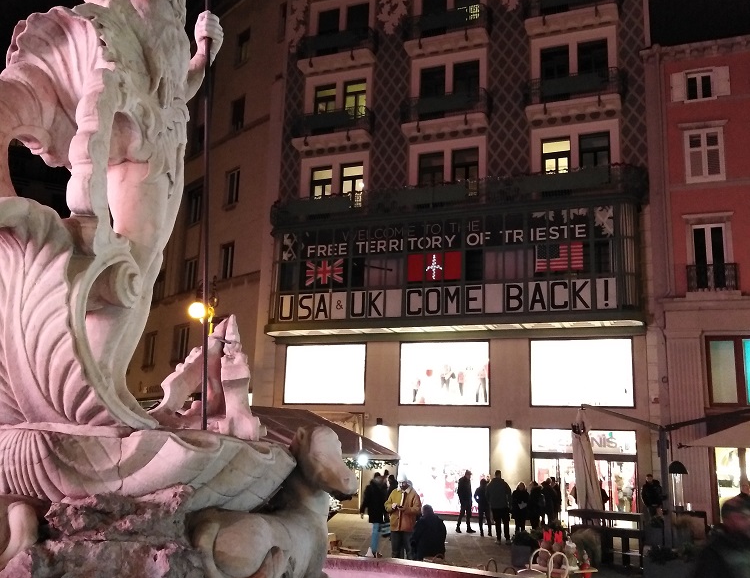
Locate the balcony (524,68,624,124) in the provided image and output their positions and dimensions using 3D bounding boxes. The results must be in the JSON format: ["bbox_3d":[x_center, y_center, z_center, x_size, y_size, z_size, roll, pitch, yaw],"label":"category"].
[{"bbox_3d":[6.731,-6.510,24.656,3.090,1.330,1.000,-3,-13,21],"label":"balcony"}]

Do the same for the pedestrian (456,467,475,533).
[{"bbox_3d":[2.688,6.179,21.032,0.480,1.735,0.500,2,-12,-2],"label":"pedestrian"}]

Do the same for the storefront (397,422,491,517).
[{"bbox_3d":[2.300,6.059,24.266,3.252,2.928,0.300,-3,-13,22],"label":"storefront"}]

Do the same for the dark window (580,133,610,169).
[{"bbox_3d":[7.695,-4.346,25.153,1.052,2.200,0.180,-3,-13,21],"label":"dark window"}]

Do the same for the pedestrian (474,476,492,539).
[{"bbox_3d":[3.091,6.192,20.564,0.520,1.630,0.360,-2,-13,20],"label":"pedestrian"}]

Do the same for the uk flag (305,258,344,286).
[{"bbox_3d":[-1.811,-0.590,26.017,1.481,0.973,0.050,-3,-13,21],"label":"uk flag"}]

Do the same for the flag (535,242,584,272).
[{"bbox_3d":[5.887,-0.990,23.045,1.479,0.920,0.050,-3,-13,21],"label":"flag"}]

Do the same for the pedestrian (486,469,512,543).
[{"bbox_3d":[3.256,5.713,18.953,0.620,1.835,0.400,0,-12,11],"label":"pedestrian"}]

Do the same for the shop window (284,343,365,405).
[{"bbox_3d":[-1.862,3.193,27.190,3.343,2.261,0.200,-3,-13,21],"label":"shop window"}]

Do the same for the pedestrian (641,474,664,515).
[{"bbox_3d":[7.181,5.679,18.619,0.380,1.740,0.520,12,-16,-39],"label":"pedestrian"}]

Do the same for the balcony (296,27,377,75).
[{"bbox_3d":[-1.498,-9.338,28.630,3.100,1.210,1.000,-3,-13,21],"label":"balcony"}]

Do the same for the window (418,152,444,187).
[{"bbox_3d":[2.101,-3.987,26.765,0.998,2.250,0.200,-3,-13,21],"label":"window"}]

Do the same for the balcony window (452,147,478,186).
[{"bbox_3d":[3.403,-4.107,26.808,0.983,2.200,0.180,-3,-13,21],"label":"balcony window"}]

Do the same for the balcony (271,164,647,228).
[{"bbox_3d":[2.501,-2.953,25.453,13.280,1.220,1.200,-3,-13,21],"label":"balcony"}]

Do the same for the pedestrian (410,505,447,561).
[{"bbox_3d":[1.028,4.856,13.907,0.640,1.328,0.660,5,-12,-15],"label":"pedestrian"}]

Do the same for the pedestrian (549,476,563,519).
[{"bbox_3d":[5.181,6.238,20.729,0.480,1.660,0.350,-1,-12,14],"label":"pedestrian"}]

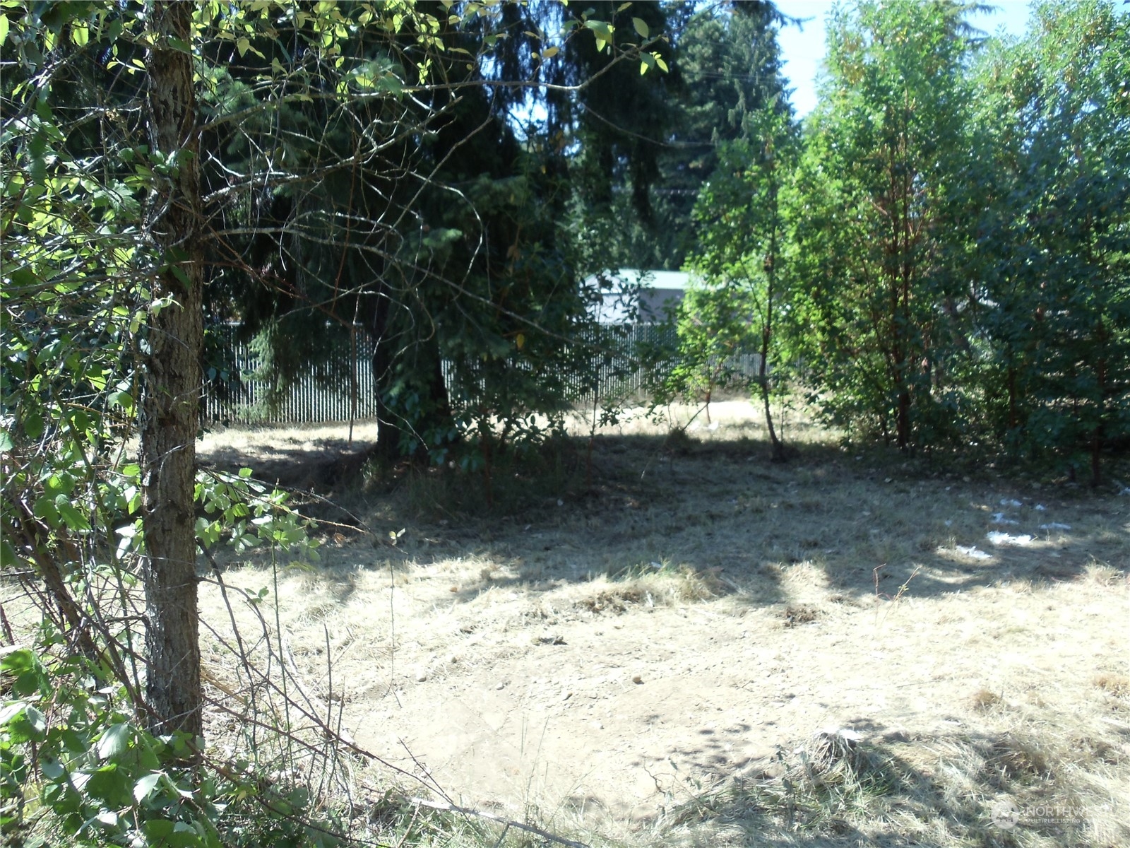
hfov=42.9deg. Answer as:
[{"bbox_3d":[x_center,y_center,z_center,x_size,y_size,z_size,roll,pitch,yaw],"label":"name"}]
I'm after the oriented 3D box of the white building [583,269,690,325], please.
[{"bbox_3d":[4.858,-4.771,64.804,4.300,4.100,9.800,3,5,41],"label":"white building"}]

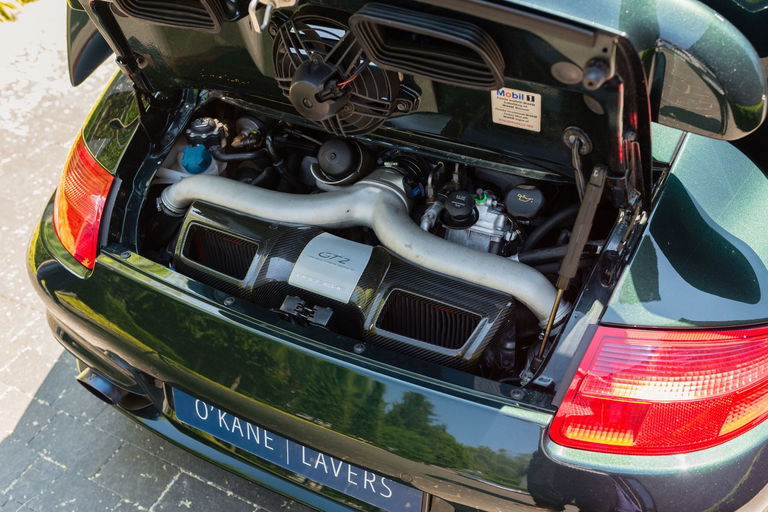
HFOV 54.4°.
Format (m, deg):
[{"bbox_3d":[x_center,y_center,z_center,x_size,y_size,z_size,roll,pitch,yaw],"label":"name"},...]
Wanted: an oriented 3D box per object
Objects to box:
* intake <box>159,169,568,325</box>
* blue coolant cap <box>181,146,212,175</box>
[{"bbox_3d":[-0.028,-0.081,1.355,0.810,0.120,0.230,17,43,22],"label":"intake"},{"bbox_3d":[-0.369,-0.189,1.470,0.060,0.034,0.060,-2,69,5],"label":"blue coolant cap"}]

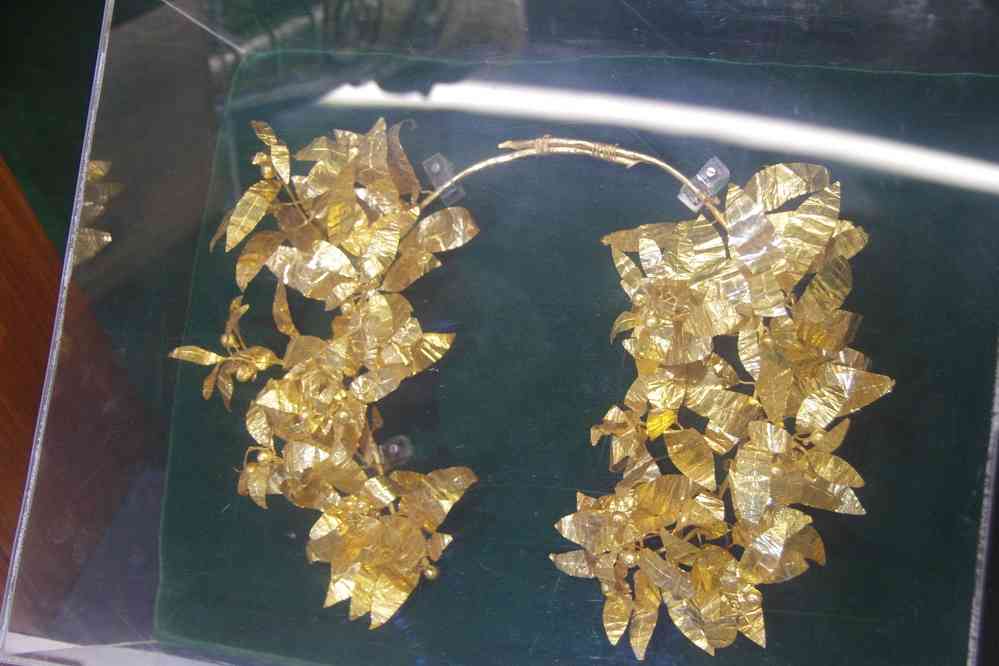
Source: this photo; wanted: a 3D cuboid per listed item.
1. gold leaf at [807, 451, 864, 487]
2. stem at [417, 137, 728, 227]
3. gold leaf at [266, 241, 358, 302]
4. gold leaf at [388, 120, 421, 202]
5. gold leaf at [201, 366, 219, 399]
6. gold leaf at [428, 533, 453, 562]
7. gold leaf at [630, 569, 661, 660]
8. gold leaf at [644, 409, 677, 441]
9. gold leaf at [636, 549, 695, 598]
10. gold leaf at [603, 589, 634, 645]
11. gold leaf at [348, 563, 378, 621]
[{"bbox_3d":[0.138,0.057,0.661,0.027,0.006,0.011,23,90,22],"label":"gold leaf"},{"bbox_3d":[0.034,-0.072,0.751,0.151,0.009,0.039,4,83,20],"label":"stem"},{"bbox_3d":[-0.090,-0.030,0.778,0.047,0.012,0.025,8,88,7],"label":"gold leaf"},{"bbox_3d":[-0.046,-0.084,0.799,0.015,0.009,0.045,-14,83,9],"label":"gold leaf"},{"bbox_3d":[-0.143,0.024,0.799,0.006,0.006,0.019,21,87,6],"label":"gold leaf"},{"bbox_3d":[-0.029,0.099,0.746,0.011,0.010,0.013,-4,81,8],"label":"gold leaf"},{"bbox_3d":[0.060,0.118,0.679,0.012,0.006,0.040,2,82,15],"label":"gold leaf"},{"bbox_3d":[0.074,0.042,0.740,0.013,0.006,0.018,41,93,15],"label":"gold leaf"},{"bbox_3d":[0.073,0.105,0.703,0.031,0.007,0.012,42,92,15],"label":"gold leaf"},{"bbox_3d":[0.049,0.120,0.683,0.012,0.006,0.026,1,82,15],"label":"gold leaf"},{"bbox_3d":[-0.064,0.121,0.755,0.015,0.008,0.029,21,84,10],"label":"gold leaf"}]

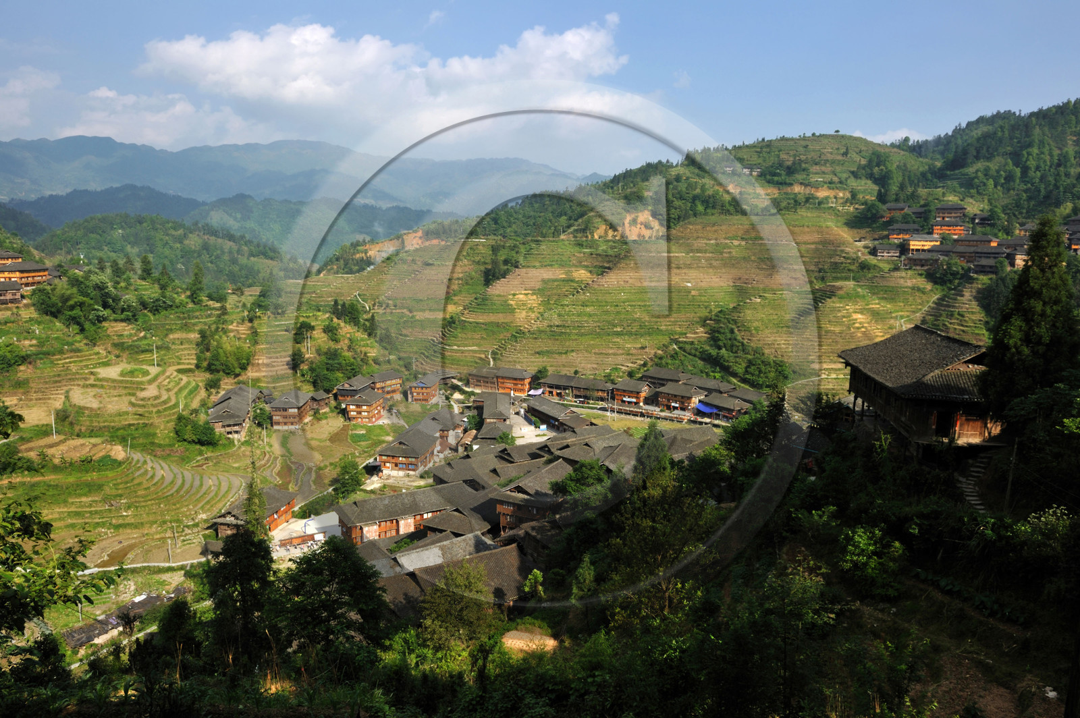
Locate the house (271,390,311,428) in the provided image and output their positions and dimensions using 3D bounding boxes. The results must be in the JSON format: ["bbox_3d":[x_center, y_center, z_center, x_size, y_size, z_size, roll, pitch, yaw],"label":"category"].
[{"bbox_3d":[-85.889,17.154,249.113,9.800,10.500,17.000,0,10,-4],"label":"house"}]

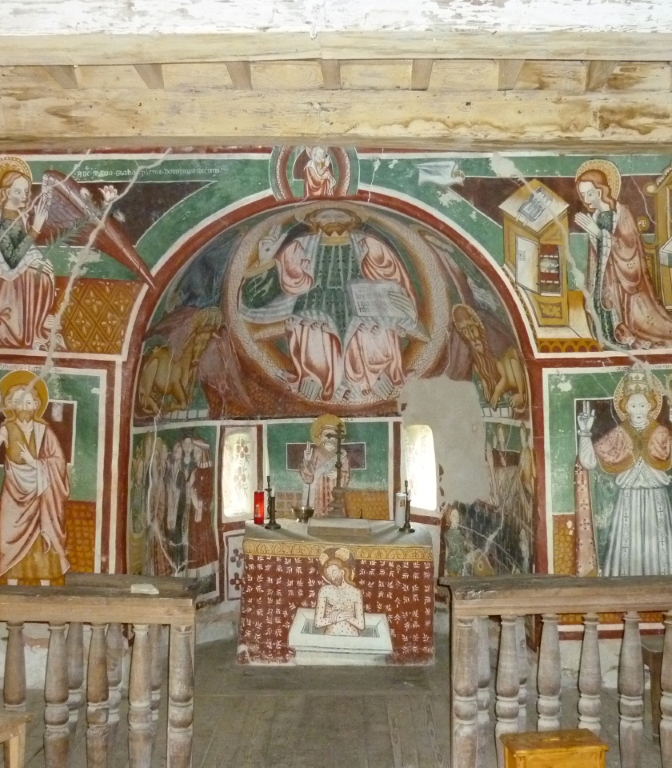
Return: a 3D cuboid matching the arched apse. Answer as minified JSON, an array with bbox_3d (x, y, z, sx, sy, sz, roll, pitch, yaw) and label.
[{"bbox_3d":[-0.039,0.270,6.770,2.587,2.900,1.350,0,-1,0],"label":"arched apse"}]

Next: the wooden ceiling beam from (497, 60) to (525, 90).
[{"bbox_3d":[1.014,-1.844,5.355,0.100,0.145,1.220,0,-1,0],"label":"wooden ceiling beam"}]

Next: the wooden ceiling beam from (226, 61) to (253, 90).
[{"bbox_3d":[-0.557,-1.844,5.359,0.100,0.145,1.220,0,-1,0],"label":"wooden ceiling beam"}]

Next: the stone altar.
[{"bbox_3d":[0.001,1.449,6.876,1.288,0.830,0.920,0,-1,0],"label":"stone altar"}]

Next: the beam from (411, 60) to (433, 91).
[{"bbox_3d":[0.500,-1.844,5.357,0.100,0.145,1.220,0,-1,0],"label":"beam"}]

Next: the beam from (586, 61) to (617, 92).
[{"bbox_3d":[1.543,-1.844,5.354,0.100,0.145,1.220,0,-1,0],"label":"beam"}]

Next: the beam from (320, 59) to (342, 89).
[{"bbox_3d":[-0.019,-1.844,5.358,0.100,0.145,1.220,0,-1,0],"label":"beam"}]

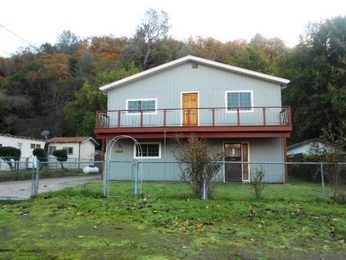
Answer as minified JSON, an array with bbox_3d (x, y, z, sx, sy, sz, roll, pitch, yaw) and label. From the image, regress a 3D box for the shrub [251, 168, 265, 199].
[{"bbox_3d":[2.963,1.873,10.171,0.520,1.090,0.500,-1,-5,9],"label":"shrub"}]

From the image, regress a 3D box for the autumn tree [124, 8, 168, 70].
[{"bbox_3d":[-4.722,-16.181,51.692,7.584,11.420,6.800,-1,-5,9],"label":"autumn tree"}]

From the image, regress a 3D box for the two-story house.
[{"bbox_3d":[1.673,-0.254,20.332,10.600,7.050,10.800,-1,-5,9],"label":"two-story house"}]

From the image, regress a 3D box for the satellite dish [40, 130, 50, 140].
[{"bbox_3d":[-11.896,0.512,27.067,0.750,0.900,0.900,-2,-6,18],"label":"satellite dish"}]

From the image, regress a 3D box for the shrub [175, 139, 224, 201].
[{"bbox_3d":[0.907,1.324,10.322,1.720,2.200,1.600,-1,-5,9],"label":"shrub"}]

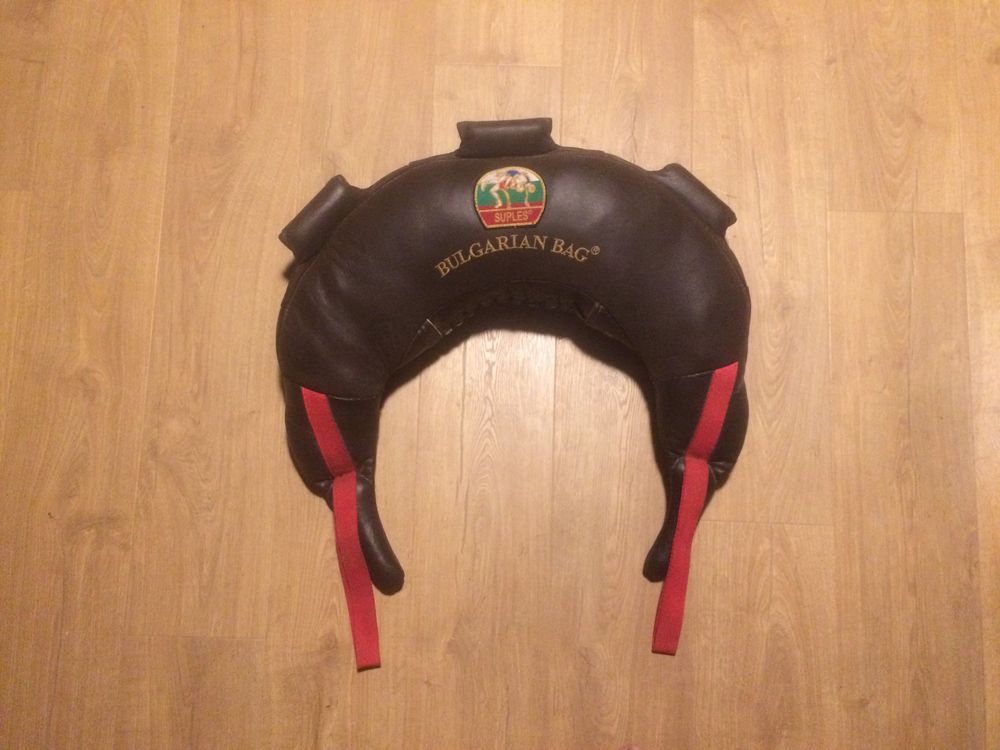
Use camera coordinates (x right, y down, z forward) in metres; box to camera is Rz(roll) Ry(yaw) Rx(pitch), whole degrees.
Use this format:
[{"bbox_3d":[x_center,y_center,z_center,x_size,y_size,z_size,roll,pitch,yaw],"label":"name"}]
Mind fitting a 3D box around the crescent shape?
[{"bbox_3d":[0.019,0.013,1.096,0.628,0.170,0.741,-3,83,1],"label":"crescent shape"}]

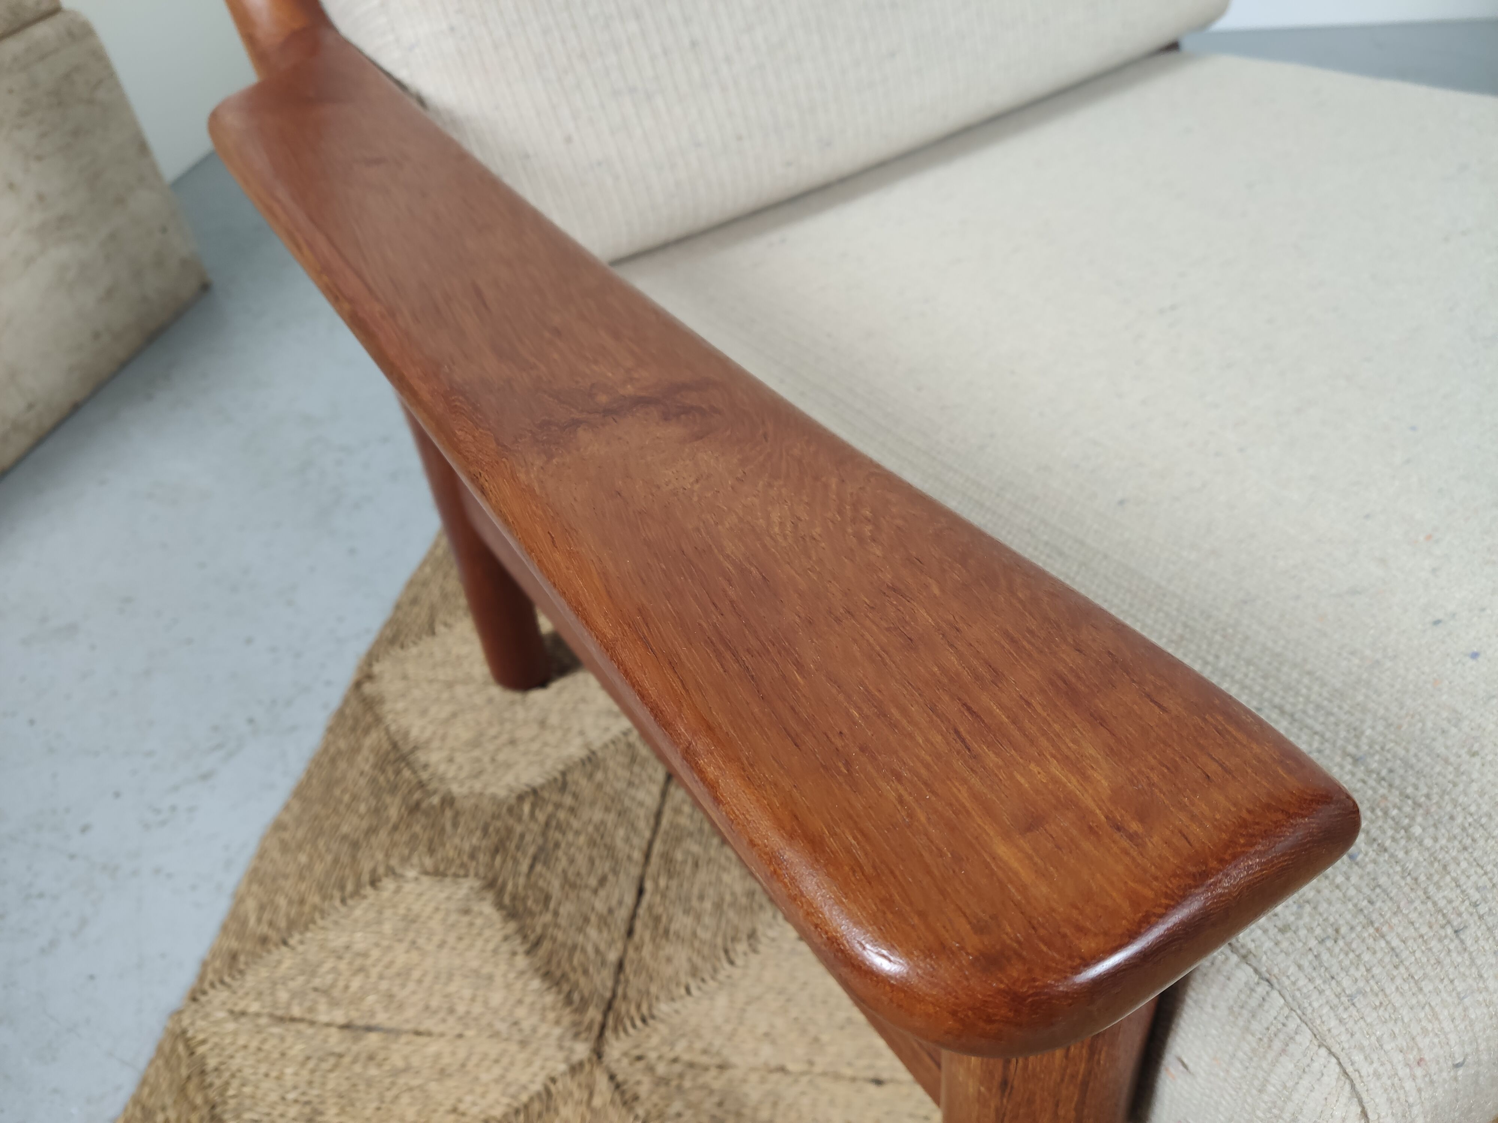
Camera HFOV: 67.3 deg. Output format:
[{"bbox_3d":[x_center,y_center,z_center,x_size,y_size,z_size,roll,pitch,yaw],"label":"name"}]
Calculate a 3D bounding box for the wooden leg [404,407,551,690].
[{"bbox_3d":[-0.229,-0.069,0.873,0.050,0.440,0.050,-25,43,-20],"label":"wooden leg"}]

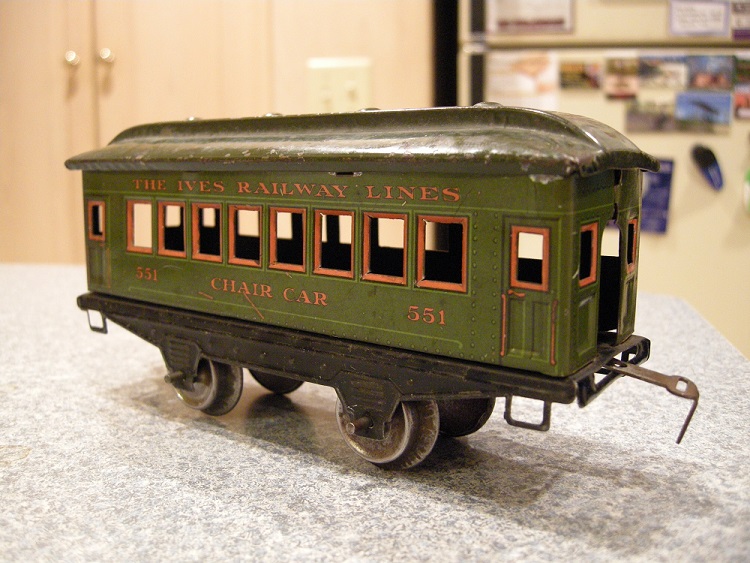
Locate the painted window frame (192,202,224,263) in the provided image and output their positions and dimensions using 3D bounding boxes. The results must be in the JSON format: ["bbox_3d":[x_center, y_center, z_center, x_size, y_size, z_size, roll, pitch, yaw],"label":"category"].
[{"bbox_3d":[-0.046,-0.013,0.207,0.012,0.016,0.001,7,11,36],"label":"painted window frame"}]

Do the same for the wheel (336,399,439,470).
[{"bbox_3d":[0.001,0.032,0.185,0.030,0.030,0.006,7,11,36],"label":"wheel"}]

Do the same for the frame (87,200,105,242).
[{"bbox_3d":[-0.087,-0.019,0.237,0.008,0.012,0.001,7,11,36],"label":"frame"}]

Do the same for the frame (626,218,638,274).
[{"bbox_3d":[0.059,-0.008,0.172,0.001,0.012,0.009,6,10,30],"label":"frame"}]

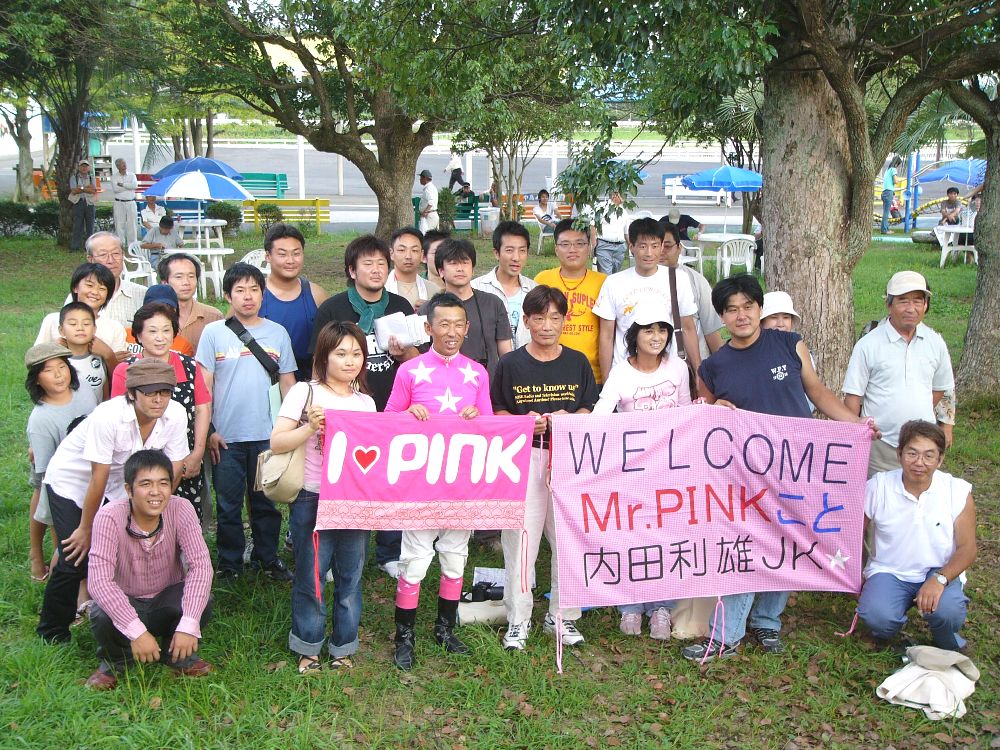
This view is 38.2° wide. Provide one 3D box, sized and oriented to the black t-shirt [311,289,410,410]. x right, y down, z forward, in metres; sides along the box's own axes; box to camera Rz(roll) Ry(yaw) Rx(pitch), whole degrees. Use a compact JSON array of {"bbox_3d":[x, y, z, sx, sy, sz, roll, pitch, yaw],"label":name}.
[{"bbox_3d":[-0.723,-0.069,7.705,0.560,0.740,0.330,-1,10,-8],"label":"black t-shirt"}]

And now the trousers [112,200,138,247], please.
[{"bbox_3d":[-6.828,-2.684,26.334,0.440,0.960,0.300,-3,10,-14],"label":"trousers"}]

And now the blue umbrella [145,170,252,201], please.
[{"bbox_3d":[-4.032,-2.559,19.350,1.550,0.420,1.550,-2,10,-12],"label":"blue umbrella"}]

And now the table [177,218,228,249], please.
[{"bbox_3d":[-5.154,-2.298,24.980,0.910,0.690,0.910,-2,10,-12],"label":"table"}]

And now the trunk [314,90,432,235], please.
[{"bbox_3d":[-2.627,-4.264,29.305,2.450,3.050,1.500,0,10,0],"label":"trunk"}]

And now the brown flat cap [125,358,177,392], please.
[{"bbox_3d":[-1.457,-0.009,6.040,0.200,0.130,0.250,-2,10,-14],"label":"brown flat cap"}]

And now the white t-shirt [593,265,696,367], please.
[{"bbox_3d":[0.750,-0.257,7.500,0.540,0.670,0.300,0,10,3],"label":"white t-shirt"}]

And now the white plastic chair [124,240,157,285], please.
[{"bbox_3d":[-4.784,-1.310,19.062,0.570,0.800,0.570,6,12,30],"label":"white plastic chair"}]

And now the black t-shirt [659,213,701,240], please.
[{"bbox_3d":[2.743,-2.252,22.200,0.580,0.550,0.420,-4,11,-20],"label":"black t-shirt"}]

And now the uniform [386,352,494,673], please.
[{"bbox_3d":[-0.279,0.589,6.562,0.475,1.410,0.370,-1,10,-5],"label":"uniform"}]

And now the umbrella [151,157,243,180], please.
[{"bbox_3d":[-5.119,-3.519,24.562,1.620,0.400,1.620,-2,10,-12],"label":"umbrella"}]

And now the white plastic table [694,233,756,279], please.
[{"bbox_3d":[3.438,-1.759,21.928,0.890,0.690,0.890,2,10,9],"label":"white plastic table"}]

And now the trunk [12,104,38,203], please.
[{"bbox_3d":[-13.483,-6.222,41.043,0.660,2.850,0.580,-3,11,-19],"label":"trunk"}]

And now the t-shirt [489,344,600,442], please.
[{"bbox_3d":[0.202,0.098,6.560,0.500,0.530,0.300,-1,10,-2],"label":"t-shirt"}]

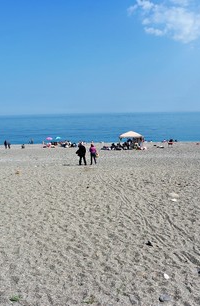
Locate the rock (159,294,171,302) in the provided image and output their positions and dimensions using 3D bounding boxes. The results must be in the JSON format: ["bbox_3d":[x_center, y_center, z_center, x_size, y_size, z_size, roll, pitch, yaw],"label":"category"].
[{"bbox_3d":[1.126,2.506,5.288,0.194,0.126,0.146,0,7,10],"label":"rock"}]

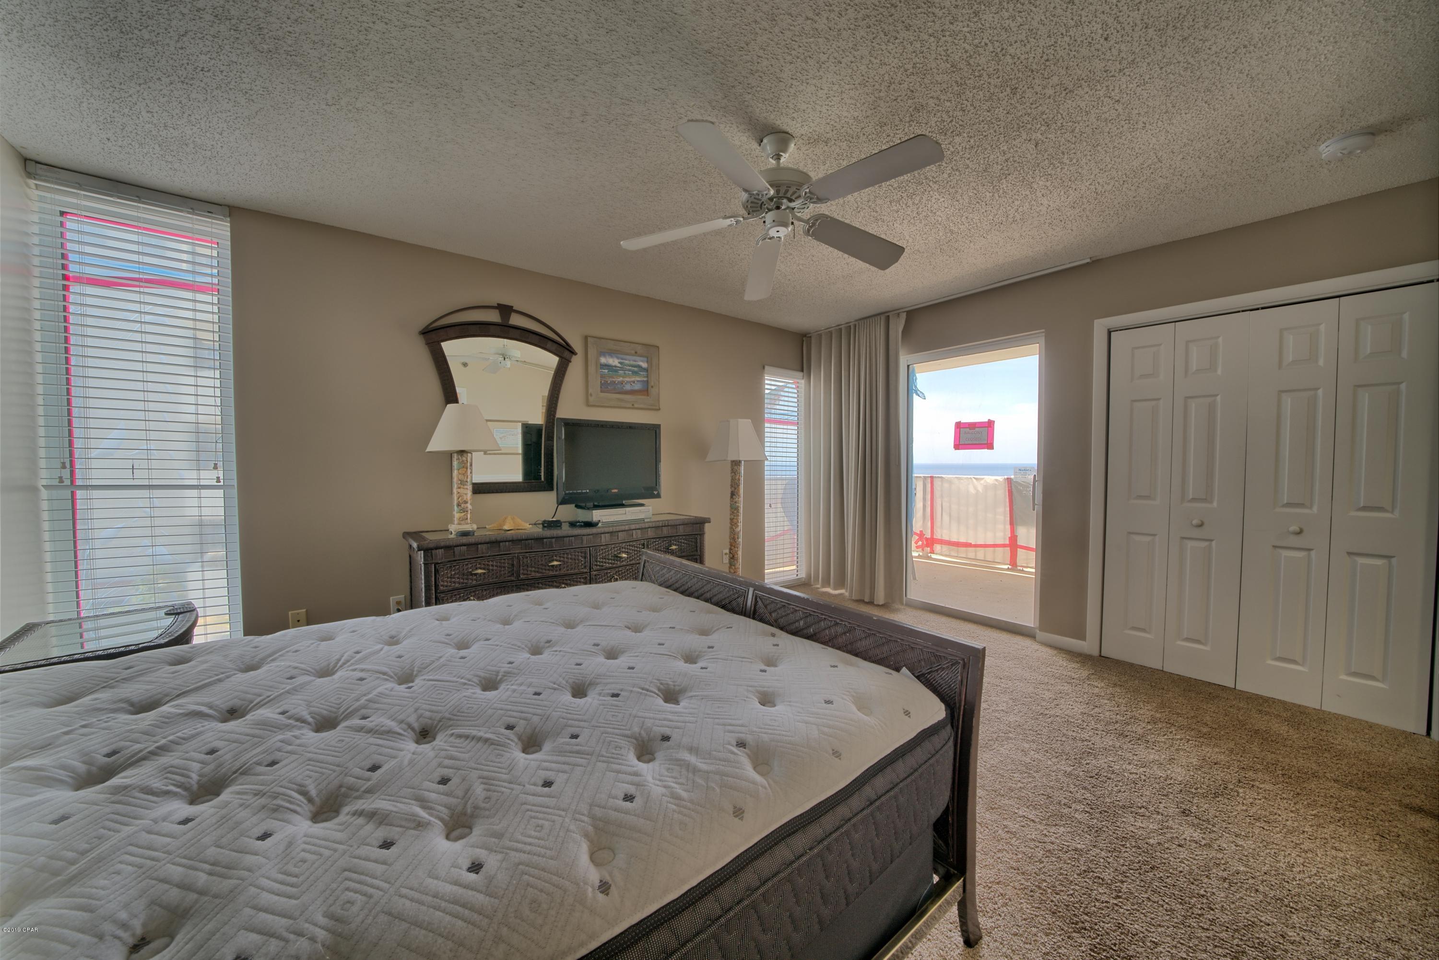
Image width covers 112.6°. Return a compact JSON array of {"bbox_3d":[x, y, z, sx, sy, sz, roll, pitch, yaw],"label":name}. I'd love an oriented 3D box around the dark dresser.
[{"bbox_3d":[-0.906,0.684,3.019,1.780,0.790,0.540,-1,2,-38],"label":"dark dresser"}]

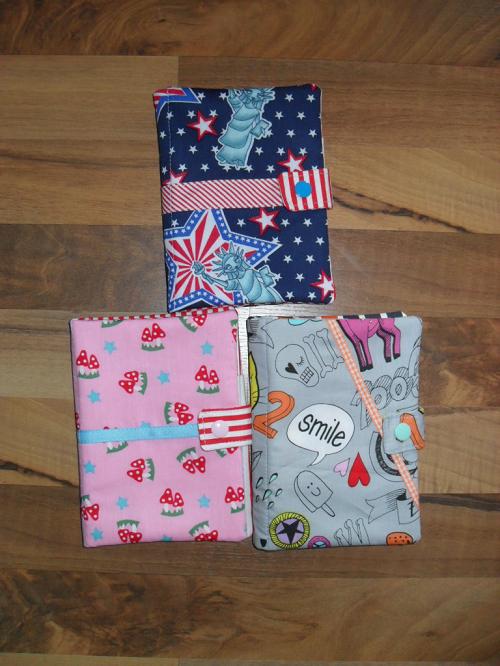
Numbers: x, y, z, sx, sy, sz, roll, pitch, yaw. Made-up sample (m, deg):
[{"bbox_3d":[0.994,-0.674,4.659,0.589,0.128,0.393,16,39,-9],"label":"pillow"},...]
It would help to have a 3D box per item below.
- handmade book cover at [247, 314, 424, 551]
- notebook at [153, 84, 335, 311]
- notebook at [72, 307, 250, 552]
[{"bbox_3d":[0.063,0.071,0.495,0.123,0.021,0.166,-1,90,0],"label":"handmade book cover"},{"bbox_3d":[-0.003,-0.097,0.495,0.123,0.021,0.158,-3,90,0],"label":"notebook"},{"bbox_3d":[-0.063,0.069,0.495,0.123,0.021,0.166,-3,90,0],"label":"notebook"}]

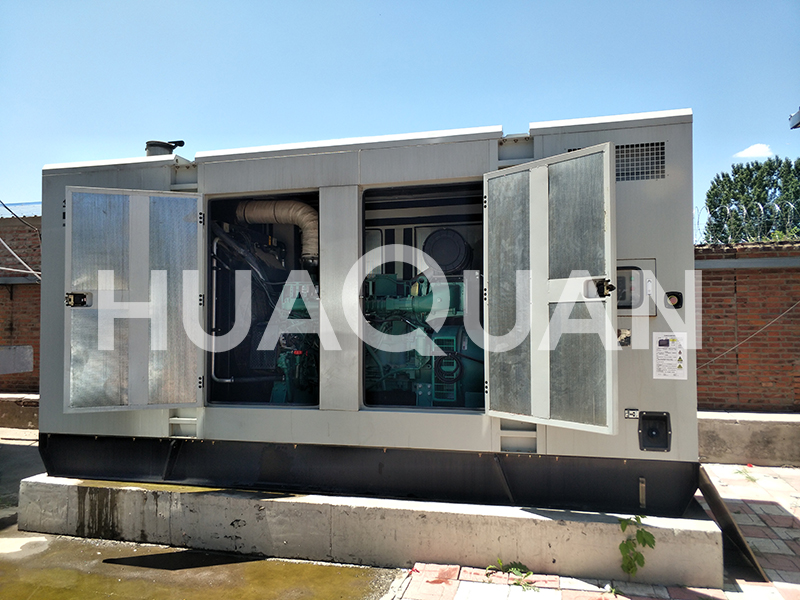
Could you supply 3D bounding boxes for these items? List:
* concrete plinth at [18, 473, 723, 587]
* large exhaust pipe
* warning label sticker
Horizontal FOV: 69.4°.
[{"bbox_3d":[-0.329,1.587,4.916,5.000,0.348,2.035,-1,-2,13],"label":"concrete plinth"},{"bbox_3d":[-1.068,-0.585,5.094,0.850,0.605,0.230,-1,-2,13],"label":"large exhaust pipe"},{"bbox_3d":[1.670,0.347,3.571,0.190,0.290,0.005,-1,-2,14],"label":"warning label sticker"}]

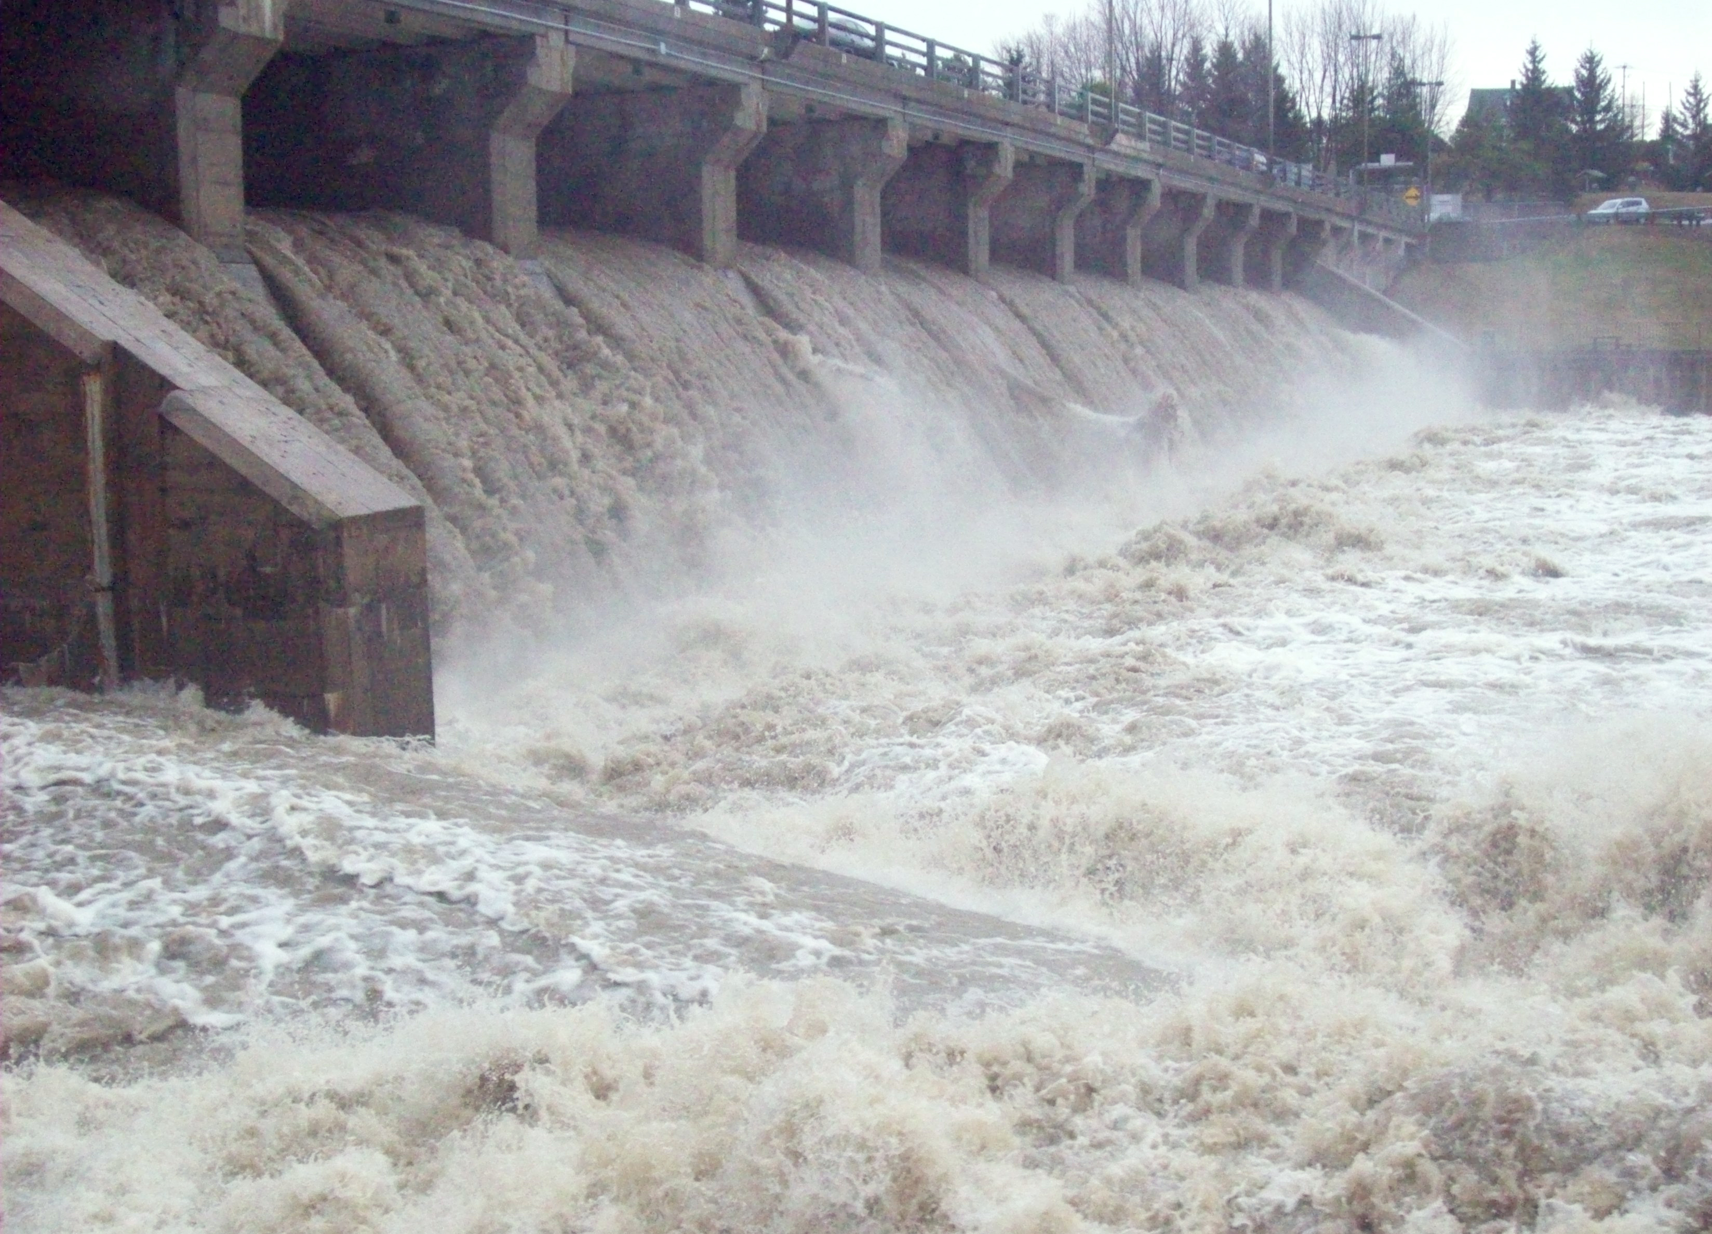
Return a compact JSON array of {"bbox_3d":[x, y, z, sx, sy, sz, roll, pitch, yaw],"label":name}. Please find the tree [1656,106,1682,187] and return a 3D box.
[{"bbox_3d":[71.309,-41.191,195.000,2.400,7.300,2.400,2,8,20],"label":"tree"}]

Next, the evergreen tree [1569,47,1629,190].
[{"bbox_3d":[61.759,-41.469,185.000,5.000,11.900,5.000,2,8,18],"label":"evergreen tree"}]

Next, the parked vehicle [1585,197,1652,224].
[{"bbox_3d":[52.799,-28.070,154.000,4.550,1.720,1.830,-2,7,-14],"label":"parked vehicle"}]

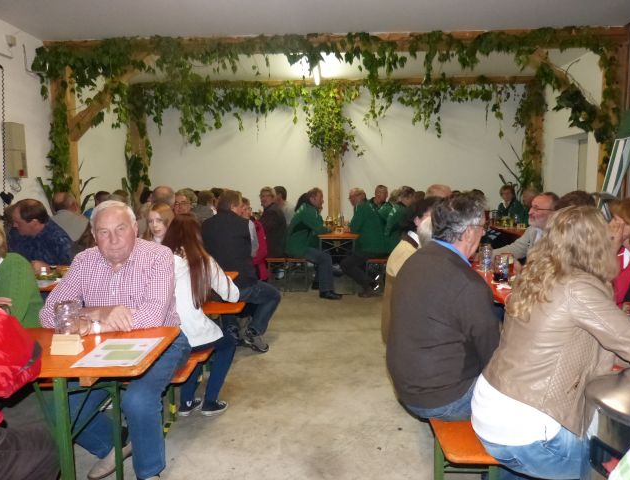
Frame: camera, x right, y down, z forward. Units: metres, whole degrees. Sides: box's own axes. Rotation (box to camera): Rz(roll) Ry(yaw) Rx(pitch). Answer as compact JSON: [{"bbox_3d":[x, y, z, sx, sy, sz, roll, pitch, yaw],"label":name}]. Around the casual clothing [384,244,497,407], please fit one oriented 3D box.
[{"bbox_3d":[0.560,0.362,2.030,0.460,0.730,0.530,-5,8,-36],"label":"casual clothing"}]

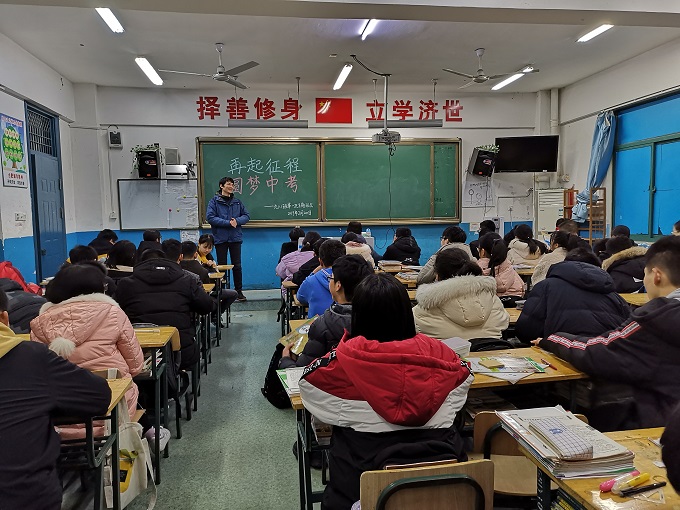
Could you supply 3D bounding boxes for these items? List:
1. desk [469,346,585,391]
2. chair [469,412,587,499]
[{"bbox_3d":[0.598,0.830,2.241,0.590,0.735,0.423,-2,5,-11],"label":"desk"},{"bbox_3d":[0.630,0.837,1.905,0.370,0.750,0.440,0,4,8],"label":"chair"}]

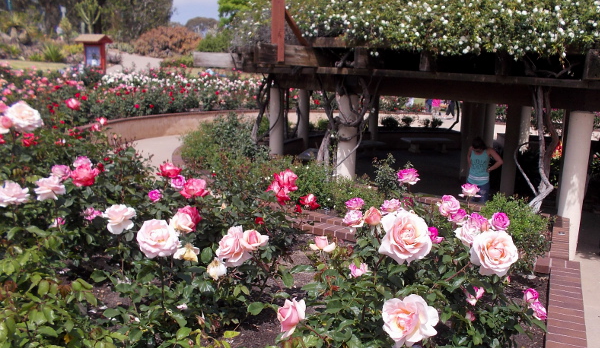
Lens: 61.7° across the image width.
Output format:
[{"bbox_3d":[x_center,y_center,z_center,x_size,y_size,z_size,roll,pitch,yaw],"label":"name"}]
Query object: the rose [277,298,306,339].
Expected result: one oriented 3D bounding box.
[{"bbox_3d":[-0.020,0.345,1.200,0.067,0.082,0.065,1,11,-1],"label":"rose"}]

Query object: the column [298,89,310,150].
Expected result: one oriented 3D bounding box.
[{"bbox_3d":[0.121,-1.648,15.200,0.310,2.100,0.310,1,12,0],"label":"column"}]

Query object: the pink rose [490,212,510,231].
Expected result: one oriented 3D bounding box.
[{"bbox_3d":[0.718,0.170,1.800,0.070,0.066,0.065,5,12,22],"label":"pink rose"}]

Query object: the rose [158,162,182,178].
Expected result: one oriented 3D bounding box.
[{"bbox_3d":[-0.541,-0.019,2.100,0.096,0.063,0.090,-2,12,-14],"label":"rose"}]

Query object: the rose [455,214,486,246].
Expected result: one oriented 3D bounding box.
[{"bbox_3d":[0.558,0.184,1.650,0.095,0.080,0.085,5,12,19],"label":"rose"}]

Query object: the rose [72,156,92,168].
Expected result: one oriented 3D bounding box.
[{"bbox_3d":[-0.974,-0.051,2.250,0.090,0.070,0.085,1,12,0],"label":"rose"}]

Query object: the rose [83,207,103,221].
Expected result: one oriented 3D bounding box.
[{"bbox_3d":[-0.869,0.169,2.100,0.080,0.060,0.075,1,12,0],"label":"rose"}]

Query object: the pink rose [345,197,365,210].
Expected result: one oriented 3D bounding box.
[{"bbox_3d":[0.255,0.140,2.350,0.095,0.058,0.090,1,12,0],"label":"pink rose"}]

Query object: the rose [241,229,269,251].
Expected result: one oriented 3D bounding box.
[{"bbox_3d":[-0.136,0.198,1.500,0.080,0.055,0.075,0,11,-5],"label":"rose"}]

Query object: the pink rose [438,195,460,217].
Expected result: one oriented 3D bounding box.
[{"bbox_3d":[0.686,0.149,2.300,0.097,0.095,0.080,2,12,6],"label":"pink rose"}]

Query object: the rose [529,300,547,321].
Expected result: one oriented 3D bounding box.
[{"bbox_3d":[1.067,0.611,2.250,0.070,0.092,0.080,9,15,35],"label":"rose"}]

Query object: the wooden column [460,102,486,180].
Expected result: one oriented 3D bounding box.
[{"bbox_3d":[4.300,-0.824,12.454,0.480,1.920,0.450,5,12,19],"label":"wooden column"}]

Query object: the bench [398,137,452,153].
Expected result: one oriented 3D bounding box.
[{"bbox_3d":[4.216,-0.936,16.746,1.550,0.450,0.450,-1,11,-9],"label":"bench"}]

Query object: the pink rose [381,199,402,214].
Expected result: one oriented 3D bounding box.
[{"bbox_3d":[0.421,0.151,2.300,0.100,0.063,0.095,1,12,0],"label":"pink rose"}]

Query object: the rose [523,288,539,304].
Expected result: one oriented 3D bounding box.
[{"bbox_3d":[0.871,0.459,1.900,0.055,0.052,0.055,6,12,26],"label":"rose"}]

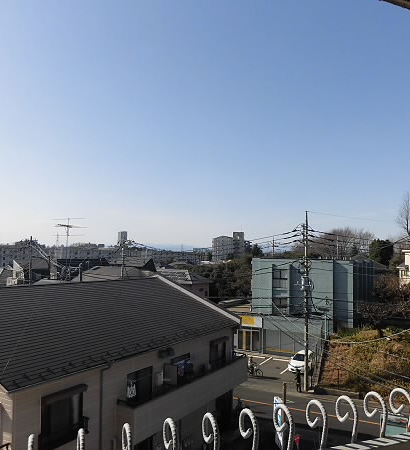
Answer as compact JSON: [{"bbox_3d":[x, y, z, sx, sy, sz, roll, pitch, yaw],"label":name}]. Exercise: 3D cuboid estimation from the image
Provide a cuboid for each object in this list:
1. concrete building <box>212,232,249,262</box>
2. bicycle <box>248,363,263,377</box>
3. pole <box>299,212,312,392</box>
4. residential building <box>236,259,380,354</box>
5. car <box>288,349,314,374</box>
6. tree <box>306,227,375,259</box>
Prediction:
[{"bbox_3d":[18.083,17.712,294.473,25.000,24.500,17.000,-1,-4,20],"label":"concrete building"},{"bbox_3d":[4.030,11.689,33.402,1.720,1.080,0.580,-1,-4,21],"label":"bicycle"},{"bbox_3d":[7.200,5.574,30.499,0.850,12.900,0.850,-2,-4,30],"label":"pole"},{"bbox_3d":[10.695,8.210,43.850,11.600,9.400,11.000,-2,-4,29],"label":"residential building"},{"bbox_3d":[8.450,11.621,35.711,1.690,1.520,3.950,-2,-4,26],"label":"car"},{"bbox_3d":[30.944,8.362,94.655,15.000,15.800,14.000,-1,-4,19],"label":"tree"}]

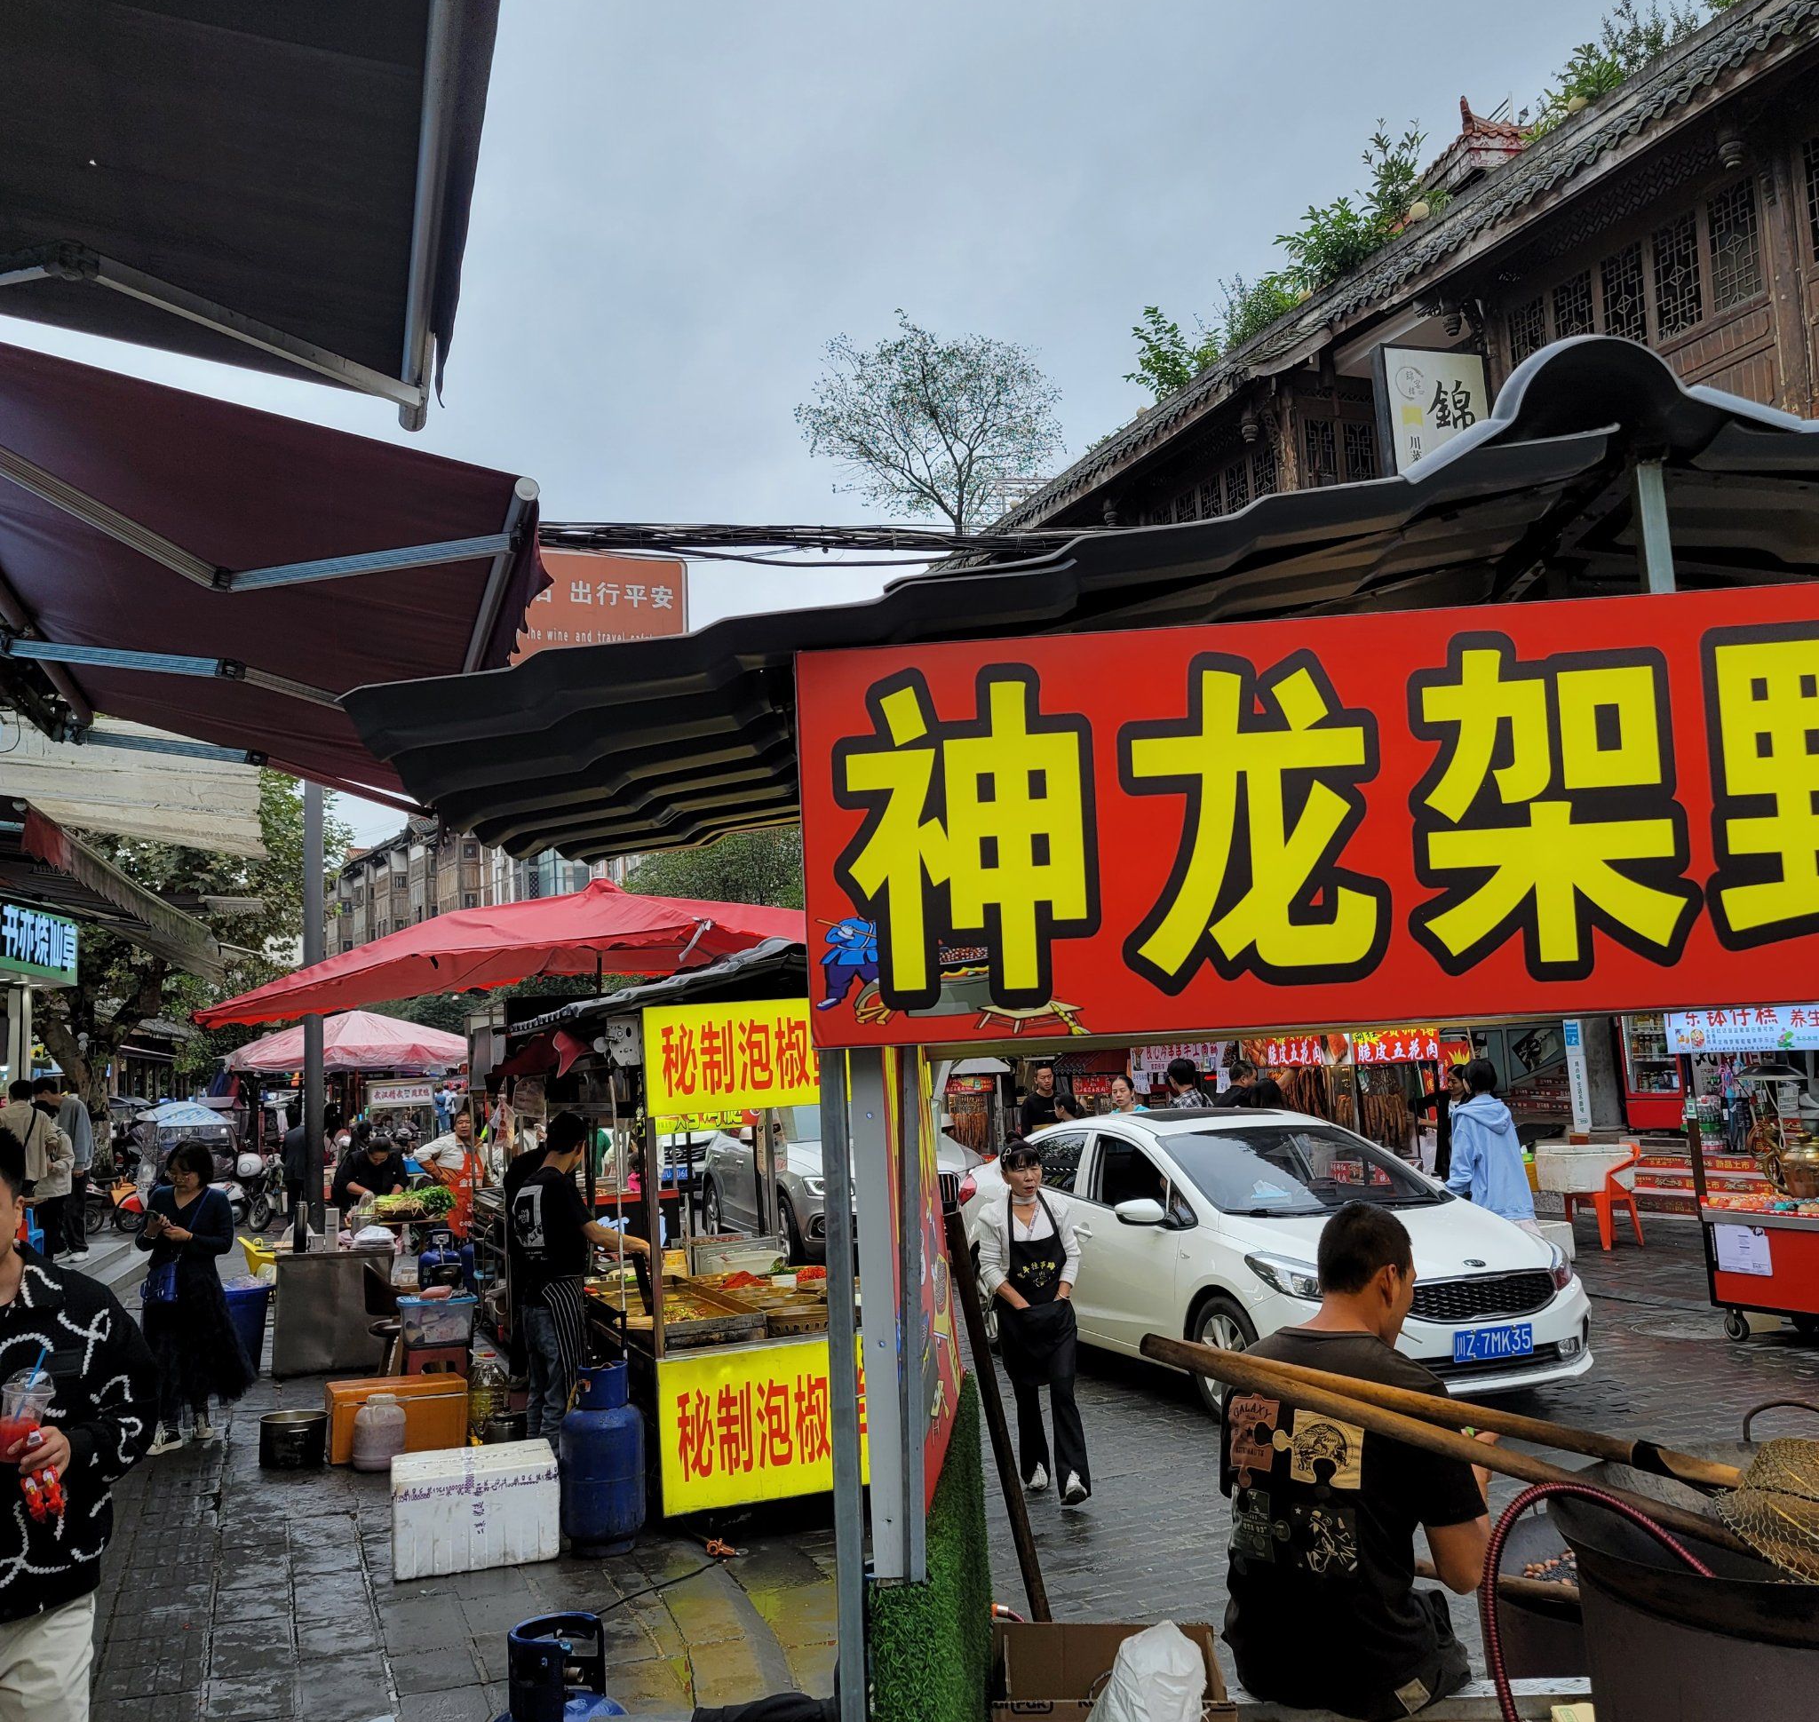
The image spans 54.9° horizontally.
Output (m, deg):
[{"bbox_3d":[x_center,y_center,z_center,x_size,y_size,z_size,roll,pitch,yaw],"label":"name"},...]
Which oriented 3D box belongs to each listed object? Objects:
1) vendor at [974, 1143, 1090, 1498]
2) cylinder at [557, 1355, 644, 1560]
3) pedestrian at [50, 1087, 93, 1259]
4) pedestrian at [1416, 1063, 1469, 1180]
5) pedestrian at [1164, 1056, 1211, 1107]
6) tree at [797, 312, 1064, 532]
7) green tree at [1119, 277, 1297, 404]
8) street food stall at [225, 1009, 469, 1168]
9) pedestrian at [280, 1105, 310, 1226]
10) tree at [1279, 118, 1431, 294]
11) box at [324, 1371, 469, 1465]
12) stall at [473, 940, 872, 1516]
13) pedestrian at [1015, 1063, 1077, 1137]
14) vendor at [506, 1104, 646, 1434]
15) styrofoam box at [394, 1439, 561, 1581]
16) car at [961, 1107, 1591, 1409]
[{"bbox_3d":[0.546,2.012,7.700,0.490,1.580,0.380,-1,-6,-12],"label":"vendor"},{"bbox_3d":[-1.188,2.303,6.782,0.322,0.690,0.322,-2,-6,0],"label":"cylinder"},{"bbox_3d":[-7.436,2.742,15.500,0.450,1.660,0.480,0,-6,-21],"label":"pedestrian"},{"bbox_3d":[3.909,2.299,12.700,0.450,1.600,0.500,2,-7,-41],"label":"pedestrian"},{"bbox_3d":[2.009,2.257,12.311,0.460,1.710,0.320,0,-6,-18],"label":"pedestrian"},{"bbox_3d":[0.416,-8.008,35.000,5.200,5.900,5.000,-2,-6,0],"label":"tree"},{"bbox_3d":[3.820,-6.557,22.000,1.100,1.150,2.300,0,-6,-21],"label":"green tree"},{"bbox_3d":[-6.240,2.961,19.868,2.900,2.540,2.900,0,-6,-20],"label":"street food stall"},{"bbox_3d":[-6.536,3.478,19.000,0.520,1.680,0.350,-1,-5,-14],"label":"pedestrian"},{"bbox_3d":[4.871,-7.155,19.200,1.000,1.150,1.700,0,-6,-21],"label":"tree"},{"bbox_3d":[-2.508,2.702,8.590,0.630,0.350,0.350,0,-6,-21],"label":"box"},{"bbox_3d":[-0.846,1.569,7.789,1.750,2.300,1.900,0,-6,-21],"label":"stall"},{"bbox_3d":[1.200,2.663,15.300,0.500,1.700,0.340,-2,-5,-6],"label":"pedestrian"},{"bbox_3d":[-1.502,1.883,7.650,0.550,1.660,0.500,1,-6,-30],"label":"vendor"},{"bbox_3d":[-1.719,2.541,6.888,0.610,0.360,0.440,0,-6,-20],"label":"styrofoam box"},{"bbox_3d":[1.775,2.157,10.080,1.780,1.450,4.550,0,-6,-23],"label":"car"}]

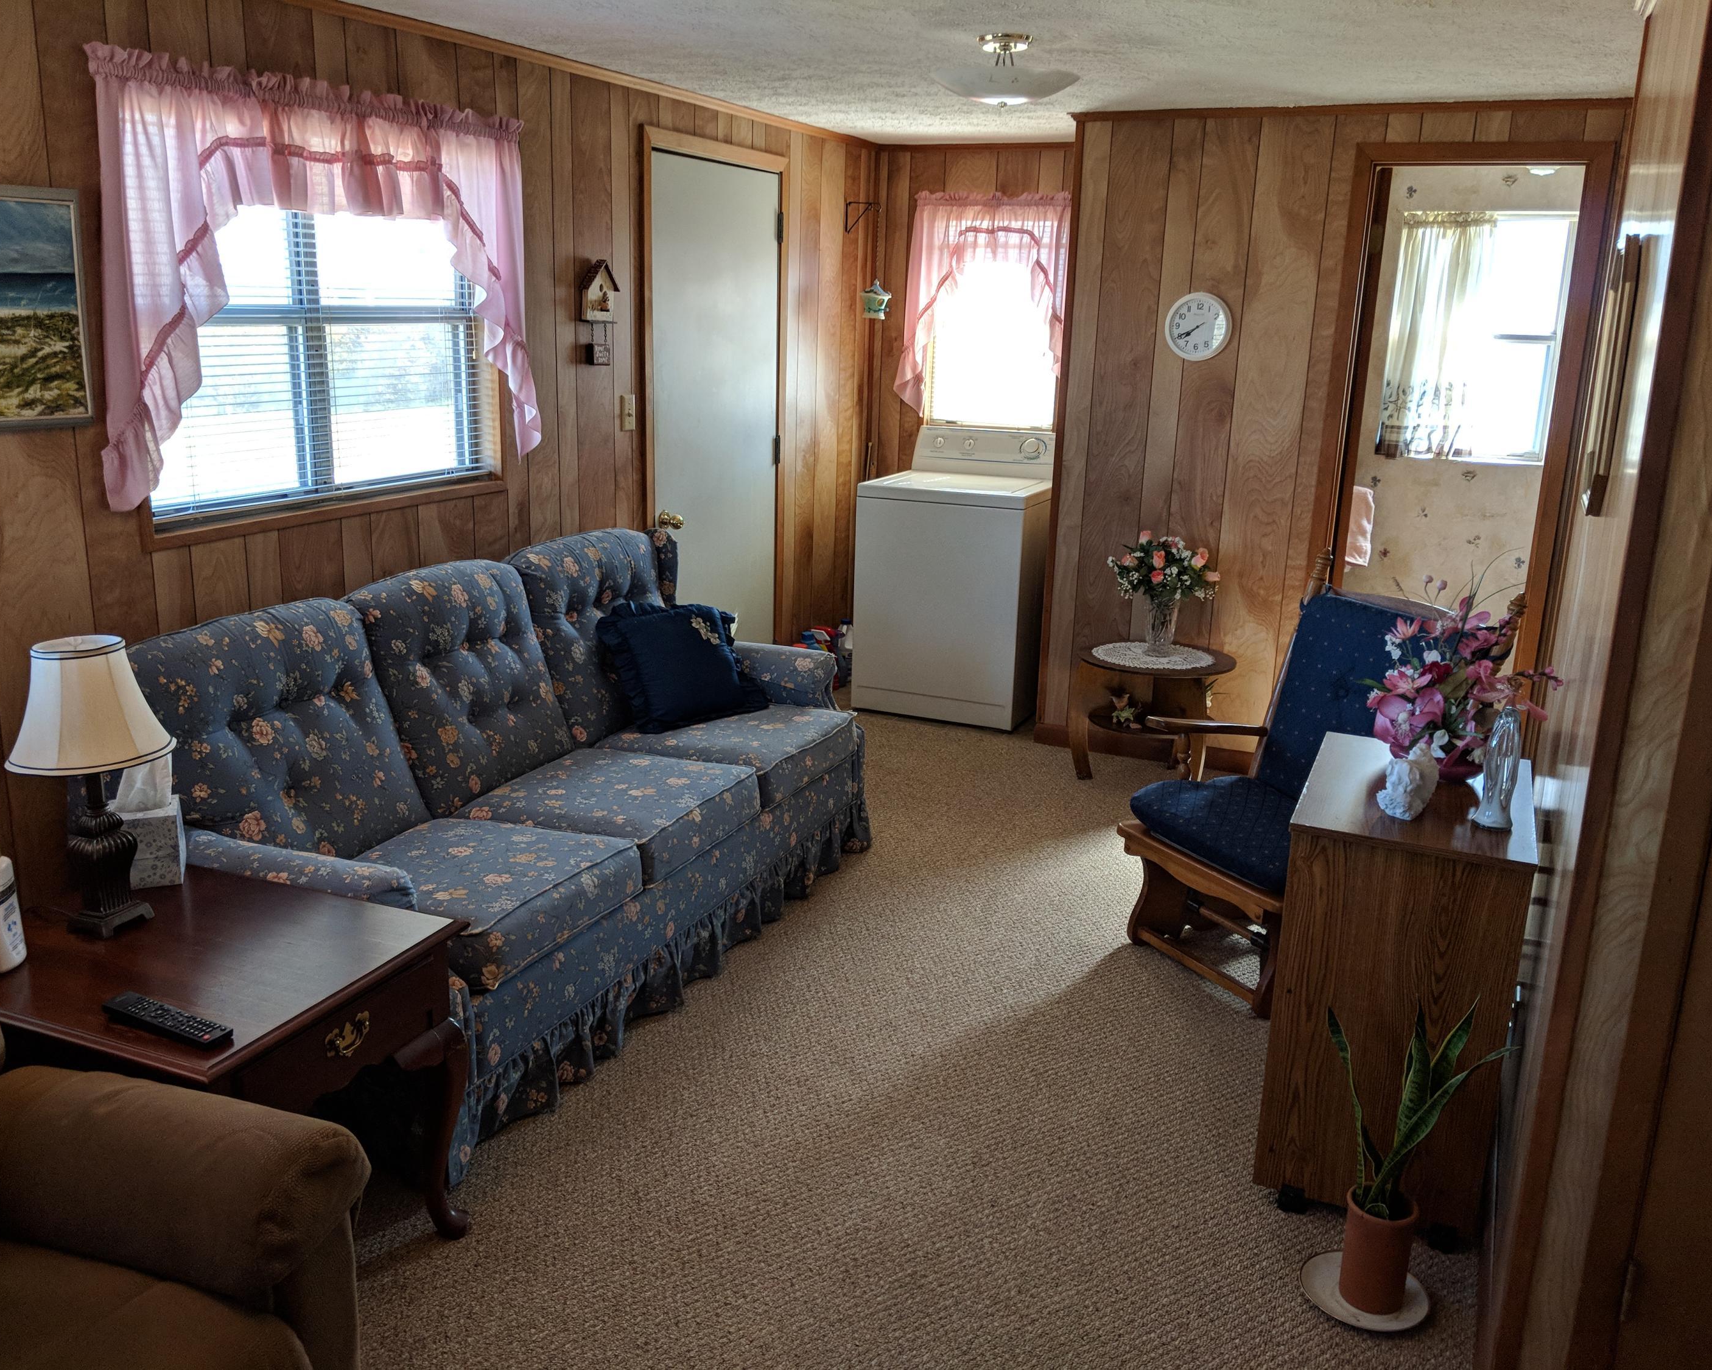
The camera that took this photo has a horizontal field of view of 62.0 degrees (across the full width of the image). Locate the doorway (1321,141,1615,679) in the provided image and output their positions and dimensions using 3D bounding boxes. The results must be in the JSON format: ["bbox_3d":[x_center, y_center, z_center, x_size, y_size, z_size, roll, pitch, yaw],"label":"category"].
[{"bbox_3d":[1.902,-0.639,4.655,0.720,2.125,0.120,8,17,23],"label":"doorway"}]

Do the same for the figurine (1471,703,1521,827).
[{"bbox_3d":[1.117,0.141,2.469,0.060,0.212,0.070,-10,19,-36],"label":"figurine"}]

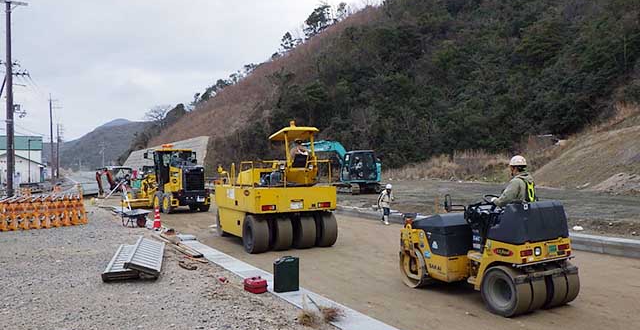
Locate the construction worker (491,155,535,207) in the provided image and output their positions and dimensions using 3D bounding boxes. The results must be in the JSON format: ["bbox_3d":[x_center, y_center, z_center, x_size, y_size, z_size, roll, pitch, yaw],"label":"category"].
[{"bbox_3d":[2.929,0.503,7.825,0.550,1.280,0.800,0,-1,-32],"label":"construction worker"}]

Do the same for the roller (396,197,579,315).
[{"bbox_3d":[2.600,1.305,8.423,1.280,1.630,2.850,0,-1,-28],"label":"roller"}]

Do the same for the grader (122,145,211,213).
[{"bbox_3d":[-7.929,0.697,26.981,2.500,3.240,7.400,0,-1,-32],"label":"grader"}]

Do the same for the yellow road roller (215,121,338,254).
[{"bbox_3d":[-1.524,0.556,14.678,2.200,3.260,4.600,0,-1,-27],"label":"yellow road roller"}]

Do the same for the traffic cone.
[{"bbox_3d":[-4.489,1.488,14.285,0.370,0.670,0.370,0,-1,0],"label":"traffic cone"}]

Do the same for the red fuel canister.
[{"bbox_3d":[-0.867,1.607,6.983,0.190,0.195,0.280,1,-1,-41],"label":"red fuel canister"}]

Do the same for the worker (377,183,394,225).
[{"bbox_3d":[2.575,1.532,20.185,0.550,1.580,0.500,1,-1,-45],"label":"worker"}]

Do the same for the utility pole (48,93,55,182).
[{"bbox_3d":[-34.192,-3.442,66.040,0.340,11.220,0.340,-2,-1,0],"label":"utility pole"}]

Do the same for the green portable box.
[{"bbox_3d":[-0.444,1.468,6.905,0.325,0.470,0.160,0,-1,-27],"label":"green portable box"}]

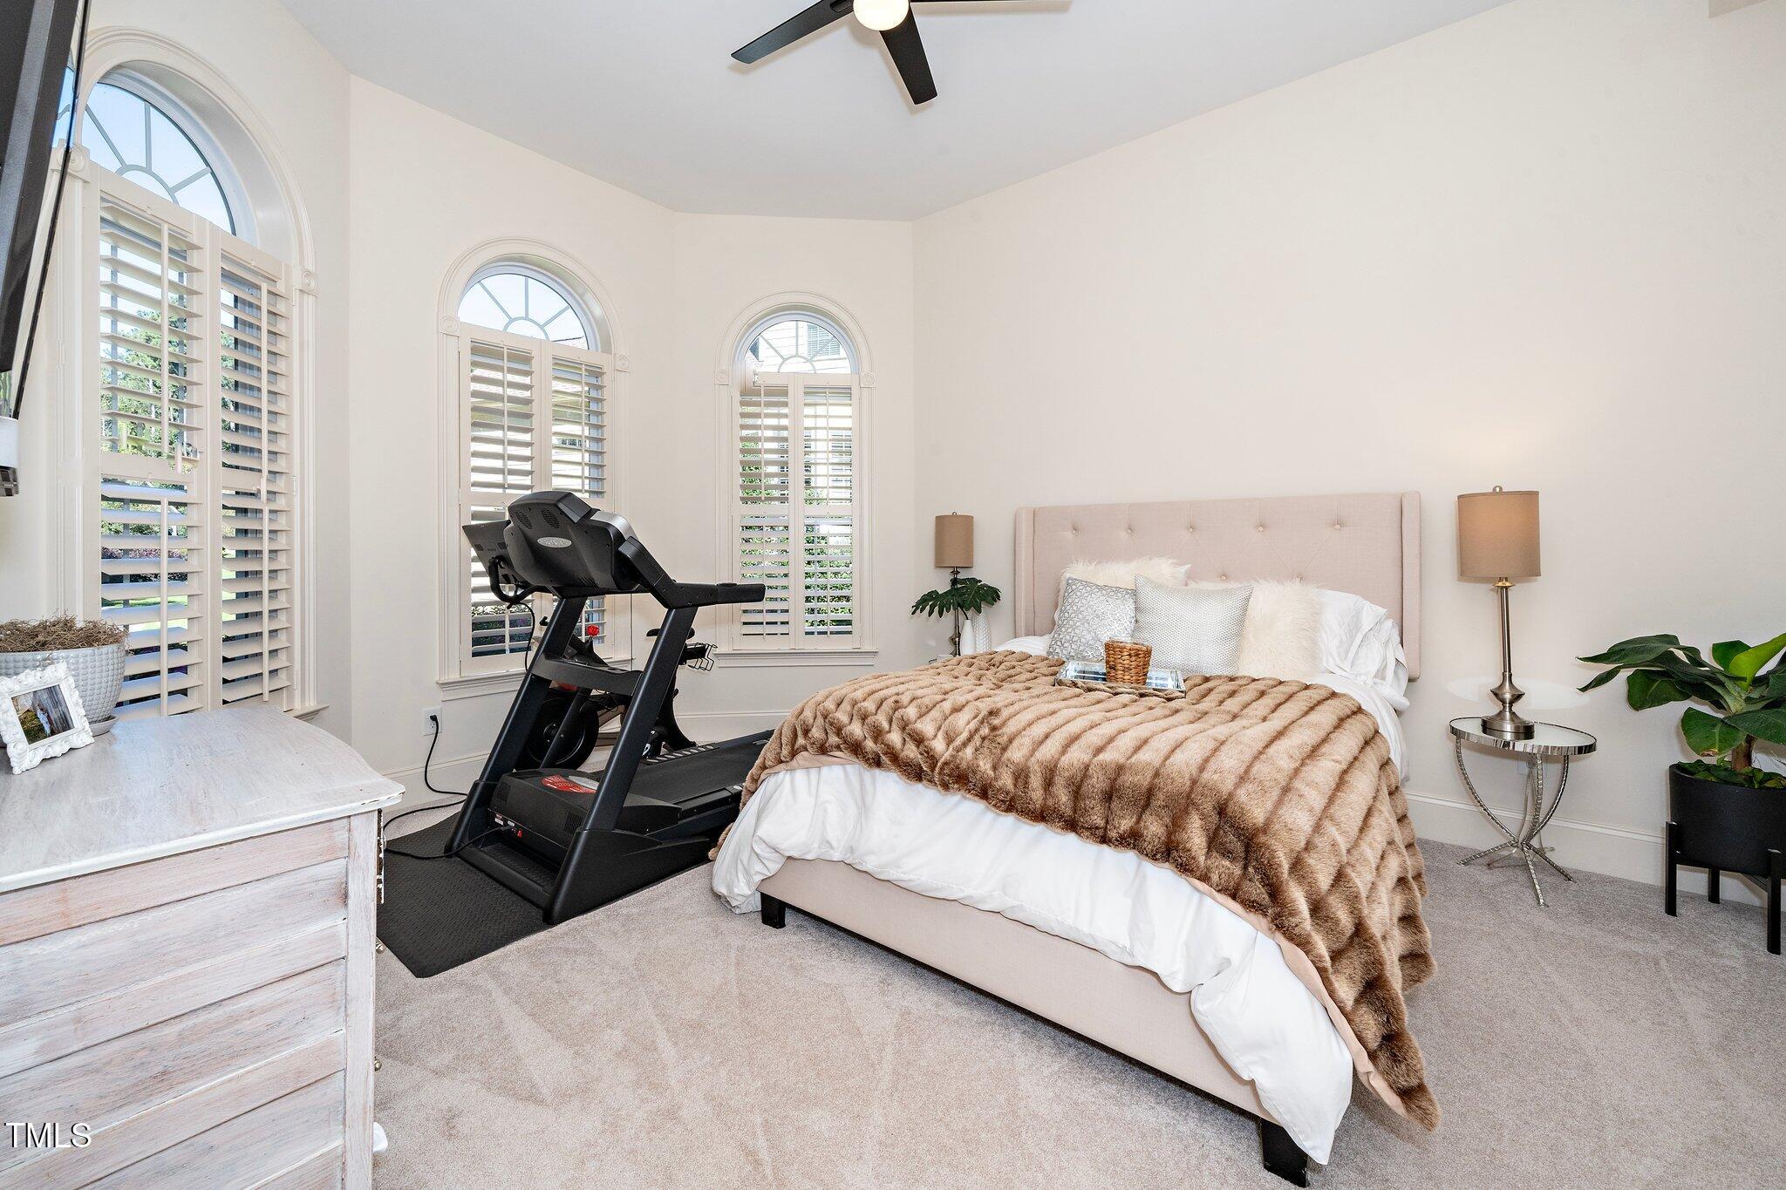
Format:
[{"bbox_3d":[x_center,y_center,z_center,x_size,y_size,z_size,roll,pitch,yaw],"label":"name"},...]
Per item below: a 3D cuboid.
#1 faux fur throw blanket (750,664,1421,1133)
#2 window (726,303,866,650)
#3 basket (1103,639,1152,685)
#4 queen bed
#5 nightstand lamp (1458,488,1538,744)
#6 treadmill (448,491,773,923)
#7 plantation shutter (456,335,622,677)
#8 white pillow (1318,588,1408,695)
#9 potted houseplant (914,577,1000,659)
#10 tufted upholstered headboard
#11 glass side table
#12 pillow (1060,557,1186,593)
[{"bbox_3d":[0.643,0.663,2.368,1.904,0.678,1.523,2,4,38],"label":"faux fur throw blanket"},{"bbox_3d":[-0.600,-0.732,4.336,0.855,2.150,0.140,0,3,-6],"label":"window"},{"bbox_3d":[0.864,0.249,2.558,0.158,0.142,0.158,2,4,38],"label":"basket"},{"bbox_3d":[0.823,0.320,2.560,1.785,1.411,2.118,2,4,38],"label":"queen bed"},{"bbox_3d":[2.163,0.052,2.461,0.220,0.871,0.220,2,4,38],"label":"nightstand lamp"},{"bbox_3d":[-0.785,0.281,3.161,0.833,1.398,1.975,2,4,39],"label":"treadmill"},{"bbox_3d":[-1.820,-0.459,3.627,0.070,1.675,0.832,2,3,39],"label":"plantation shutter"},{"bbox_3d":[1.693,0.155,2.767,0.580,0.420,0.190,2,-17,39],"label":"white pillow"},{"bbox_3d":[0.360,0.142,3.850,0.460,0.487,0.360,2,3,39],"label":"potted houseplant"},{"bbox_3d":[1.414,-0.075,3.321,1.764,0.720,0.200,2,4,38],"label":"tufted upholstered headboard"},{"bbox_3d":[2.184,0.733,2.403,0.375,0.522,0.375,2,3,39],"label":"glass side table"},{"bbox_3d":[1.053,0.082,3.279,0.540,0.470,0.170,2,-15,39],"label":"pillow"}]

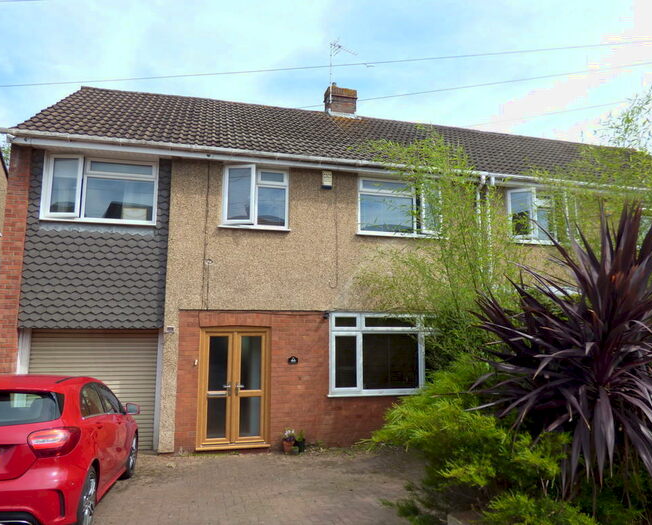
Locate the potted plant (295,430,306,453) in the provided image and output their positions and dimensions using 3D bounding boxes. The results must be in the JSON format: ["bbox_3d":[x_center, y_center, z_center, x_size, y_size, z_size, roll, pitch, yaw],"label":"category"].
[{"bbox_3d":[-0.430,3.052,7.920,0.182,0.369,0.182,2,-7,-14],"label":"potted plant"}]

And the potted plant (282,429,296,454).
[{"bbox_3d":[-0.617,3.011,7.847,0.242,0.423,0.242,2,-7,-14],"label":"potted plant"}]

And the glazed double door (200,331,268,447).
[{"bbox_3d":[-1.548,2.138,7.965,1.223,2.021,0.140,2,-7,-14],"label":"glazed double door"}]

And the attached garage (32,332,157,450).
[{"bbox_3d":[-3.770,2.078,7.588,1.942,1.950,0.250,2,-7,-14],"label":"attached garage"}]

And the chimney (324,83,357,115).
[{"bbox_3d":[0.425,-4.248,12.717,0.720,0.880,0.720,2,-7,-14],"label":"chimney"}]

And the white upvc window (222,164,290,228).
[{"bbox_3d":[-1.236,-1.186,8.370,1.143,1.153,0.180,2,-7,-14],"label":"white upvc window"}]

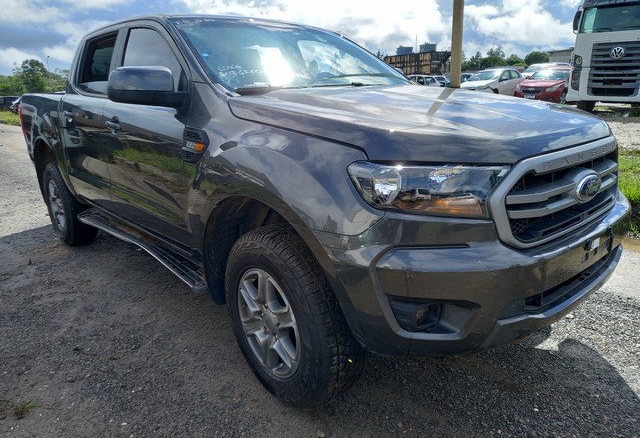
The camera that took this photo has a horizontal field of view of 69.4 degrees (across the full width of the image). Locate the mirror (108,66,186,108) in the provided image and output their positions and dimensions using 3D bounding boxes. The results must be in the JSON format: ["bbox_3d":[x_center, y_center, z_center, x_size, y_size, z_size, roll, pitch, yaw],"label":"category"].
[{"bbox_3d":[-0.785,-0.593,2.076,0.270,0.190,0.190,-17,22,-40],"label":"mirror"}]

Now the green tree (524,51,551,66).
[{"bbox_3d":[30.658,-21.545,65.000,4.000,4.300,4.000,-2,16,0],"label":"green tree"}]

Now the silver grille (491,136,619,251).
[{"bbox_3d":[0.981,-0.128,1.766,1.140,0.320,0.140,-16,20,-40],"label":"silver grille"}]

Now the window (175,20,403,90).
[{"bbox_3d":[-0.129,-0.989,2.753,1.400,0.130,0.940,-16,50,-40],"label":"window"}]

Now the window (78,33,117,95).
[{"bbox_3d":[-1.534,-1.051,3.175,0.050,0.420,0.700,11,3,-44],"label":"window"}]

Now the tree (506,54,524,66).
[{"bbox_3d":[28.861,-22.469,68.536,2.900,3.772,2.900,4,18,22],"label":"tree"}]

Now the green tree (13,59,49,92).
[{"bbox_3d":[-35.428,-16.840,57.821,4.600,5.783,4.600,-12,19,-28],"label":"green tree"}]

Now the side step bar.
[{"bbox_3d":[-1.172,0.137,2.924,0.180,0.085,1.860,-16,20,-40],"label":"side step bar"}]

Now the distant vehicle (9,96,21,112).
[{"bbox_3d":[-29.756,-11.903,47.678,1.750,1.500,4.200,4,18,23],"label":"distant vehicle"}]

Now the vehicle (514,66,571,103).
[{"bbox_3d":[9.800,-5.470,19.130,4.580,1.480,1.790,-17,21,-39],"label":"vehicle"}]

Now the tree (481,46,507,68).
[{"bbox_3d":[27.165,-24.418,72.751,4.000,5.287,4.000,3,18,20],"label":"tree"}]

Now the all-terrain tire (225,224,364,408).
[{"bbox_3d":[-0.135,0.403,1.999,0.260,0.760,0.760,-14,20,-37],"label":"all-terrain tire"}]

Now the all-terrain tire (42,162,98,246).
[{"bbox_3d":[-2.326,-0.146,4.301,0.260,0.760,0.760,-17,22,-40],"label":"all-terrain tire"}]

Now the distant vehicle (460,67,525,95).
[{"bbox_3d":[7.559,-5.875,20.498,1.700,1.480,4.350,13,22,43],"label":"distant vehicle"}]

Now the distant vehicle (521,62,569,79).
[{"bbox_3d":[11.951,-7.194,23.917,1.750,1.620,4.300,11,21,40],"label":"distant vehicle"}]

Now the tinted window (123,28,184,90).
[{"bbox_3d":[-0.916,-0.885,2.521,0.050,0.420,0.900,11,3,-44],"label":"tinted window"}]

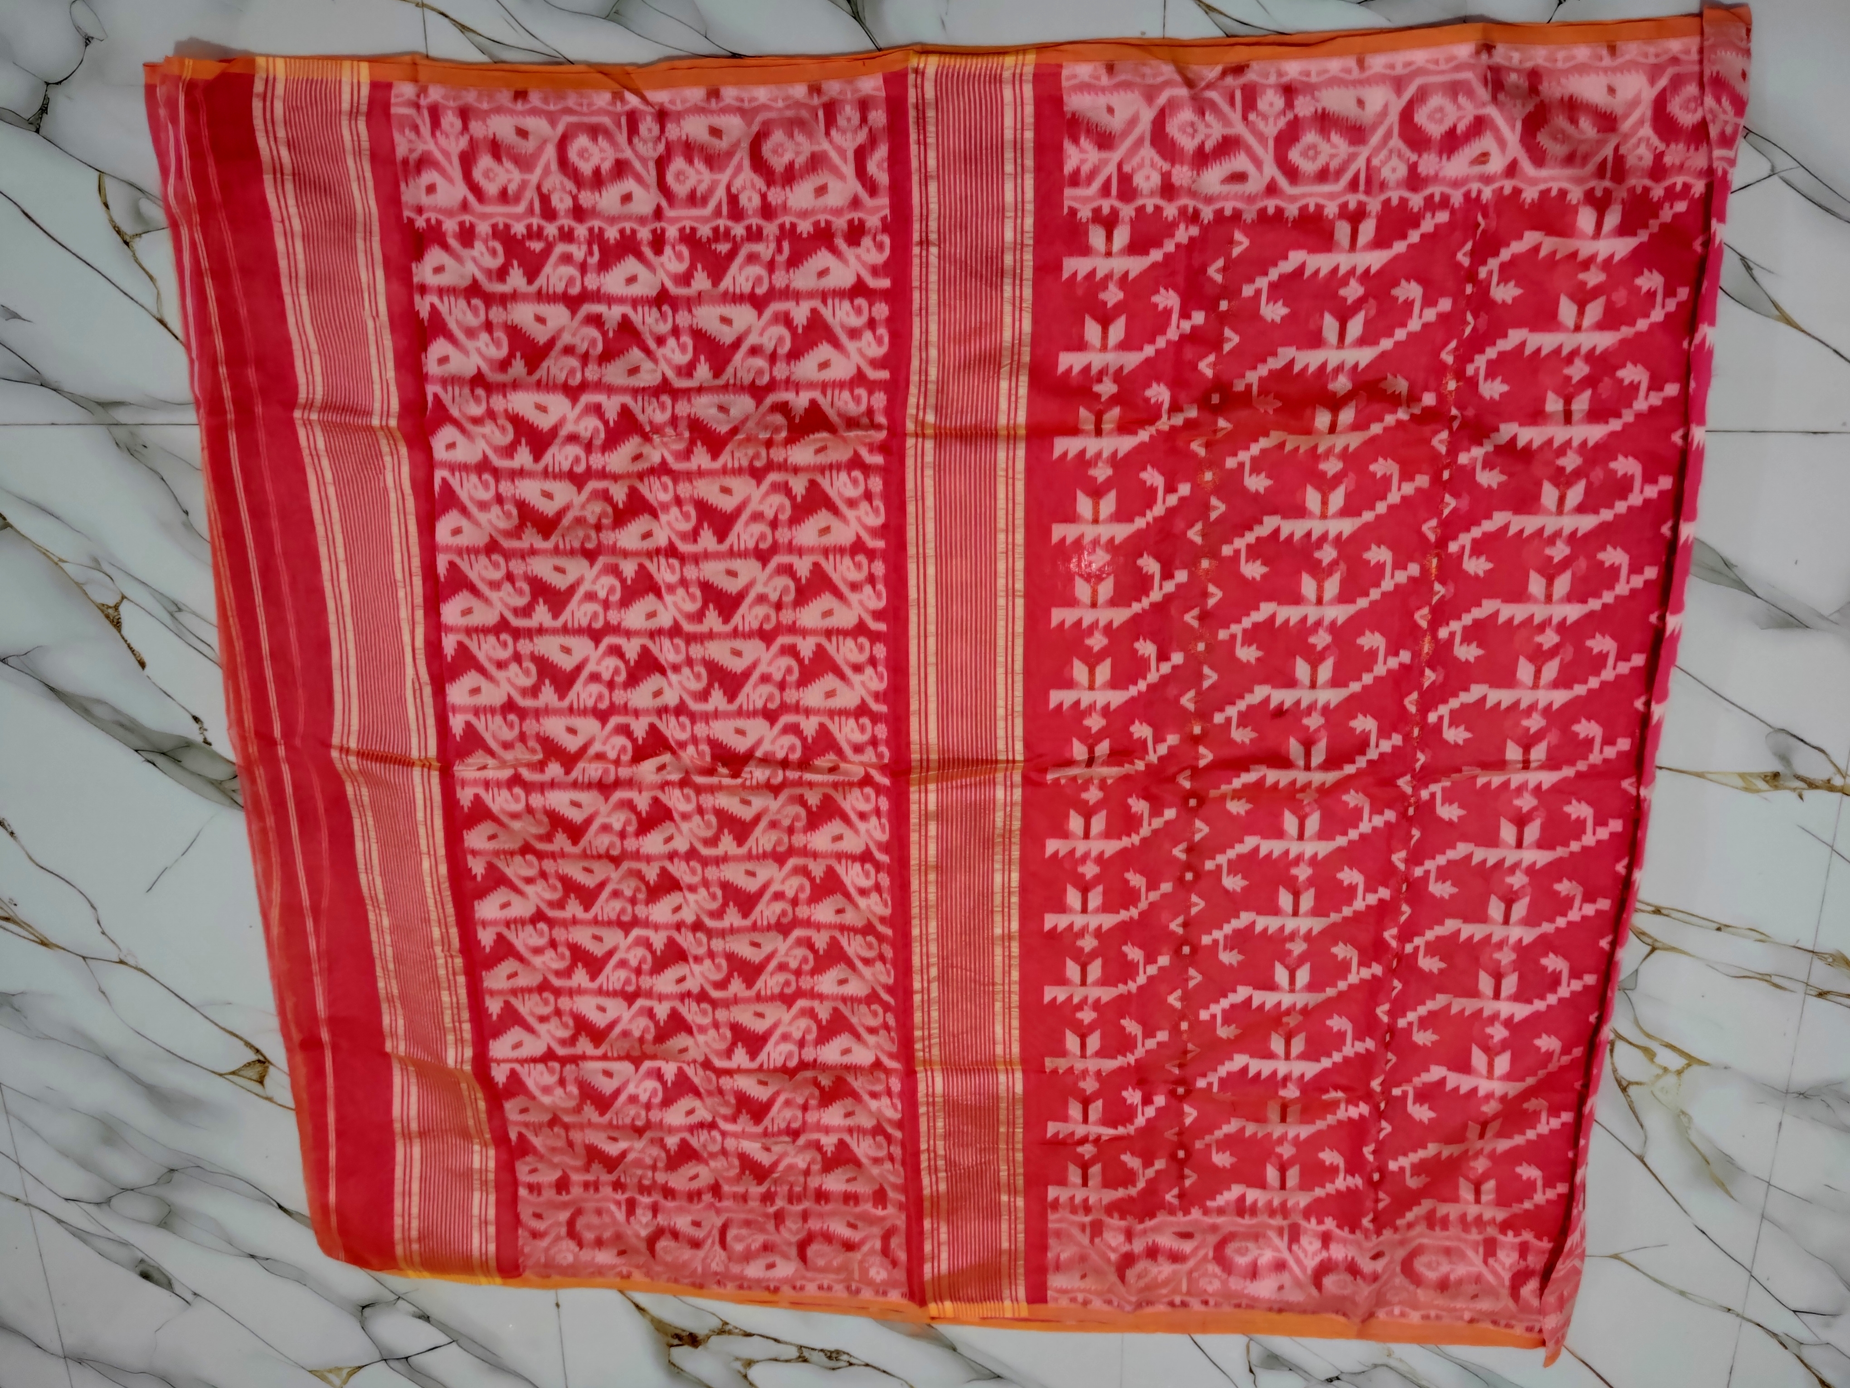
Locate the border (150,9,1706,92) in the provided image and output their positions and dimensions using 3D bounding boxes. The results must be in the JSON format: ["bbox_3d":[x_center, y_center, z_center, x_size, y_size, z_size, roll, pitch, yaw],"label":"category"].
[{"bbox_3d":[-0.024,-0.505,1.190,1.266,0.012,0.035,1,108,6],"label":"border"}]

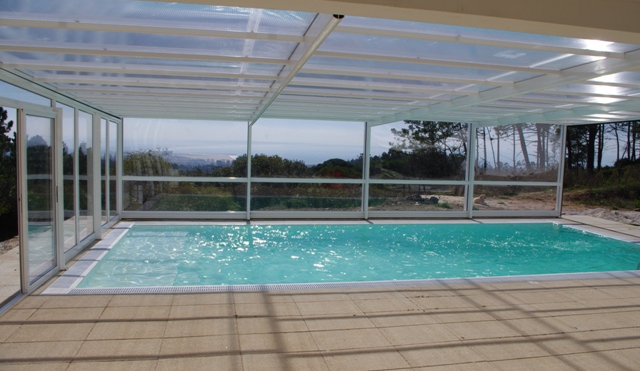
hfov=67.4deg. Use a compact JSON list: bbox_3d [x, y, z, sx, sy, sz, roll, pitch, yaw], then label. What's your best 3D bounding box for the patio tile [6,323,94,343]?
[{"bbox_3d":[-2.151,1.197,3.868,0.600,0.040,0.400,1,5,-12],"label":"patio tile"}]

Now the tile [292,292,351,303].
[{"bbox_3d":[0.003,1.188,5.117,0.600,0.040,0.400,1,5,-12],"label":"tile"}]

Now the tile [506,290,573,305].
[{"bbox_3d":[2.414,1.241,5.260,0.600,0.040,0.400,1,5,-12],"label":"tile"}]

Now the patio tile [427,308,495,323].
[{"bbox_3d":[1.357,1.272,4.661,0.600,0.035,0.400,1,5,-12],"label":"patio tile"}]

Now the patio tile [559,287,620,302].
[{"bbox_3d":[3.037,1.256,5.484,0.600,0.035,0.400,1,5,-12],"label":"patio tile"}]

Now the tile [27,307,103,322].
[{"bbox_3d":[-2.237,1.167,4.250,0.600,0.040,0.400,1,5,-12],"label":"tile"}]

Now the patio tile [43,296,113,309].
[{"bbox_3d":[-2.360,1.150,4.688,0.600,0.035,0.400,1,5,-12],"label":"patio tile"}]

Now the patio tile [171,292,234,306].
[{"bbox_3d":[-1.183,1.172,4.909,0.600,0.035,0.400,1,5,-12],"label":"patio tile"}]

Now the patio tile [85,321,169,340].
[{"bbox_3d":[-1.583,1.213,3.976,0.600,0.040,0.400,1,5,-12],"label":"patio tile"}]

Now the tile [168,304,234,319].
[{"bbox_3d":[-1.088,1.197,4.480,0.600,0.040,0.400,1,5,-12],"label":"tile"}]

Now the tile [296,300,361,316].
[{"bbox_3d":[0.088,1.225,4.772,0.600,0.035,0.400,1,5,-12],"label":"tile"}]

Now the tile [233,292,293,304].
[{"bbox_3d":[-0.586,1.178,4.990,0.600,0.040,0.400,1,5,-12],"label":"tile"}]

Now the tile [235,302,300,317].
[{"bbox_3d":[-0.506,1.216,4.645,0.600,0.035,0.400,1,5,-12],"label":"tile"}]

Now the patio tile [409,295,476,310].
[{"bbox_3d":[1.259,1.233,4.989,0.600,0.040,0.400,1,5,-12],"label":"patio tile"}]

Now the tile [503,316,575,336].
[{"bbox_3d":[1.992,1.295,4.360,0.600,0.040,0.400,1,5,-12],"label":"tile"}]

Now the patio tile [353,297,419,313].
[{"bbox_3d":[0.683,1.233,4.905,0.600,0.035,0.400,1,5,-12],"label":"patio tile"}]

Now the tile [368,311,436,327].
[{"bbox_3d":[0.765,1.266,4.522,0.600,0.035,0.400,1,5,-12],"label":"tile"}]

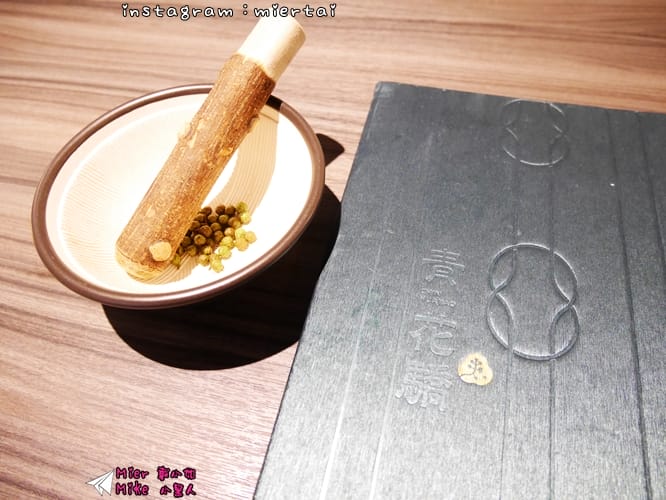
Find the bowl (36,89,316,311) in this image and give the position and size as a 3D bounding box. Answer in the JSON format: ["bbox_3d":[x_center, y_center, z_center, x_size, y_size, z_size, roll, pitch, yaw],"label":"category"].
[{"bbox_3d":[-0.070,-0.021,0.237,0.134,0.053,0.134,-1,58,2],"label":"bowl"}]

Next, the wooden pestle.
[{"bbox_3d":[-0.059,-0.052,0.223,0.025,0.025,0.137,29,82,0],"label":"wooden pestle"}]

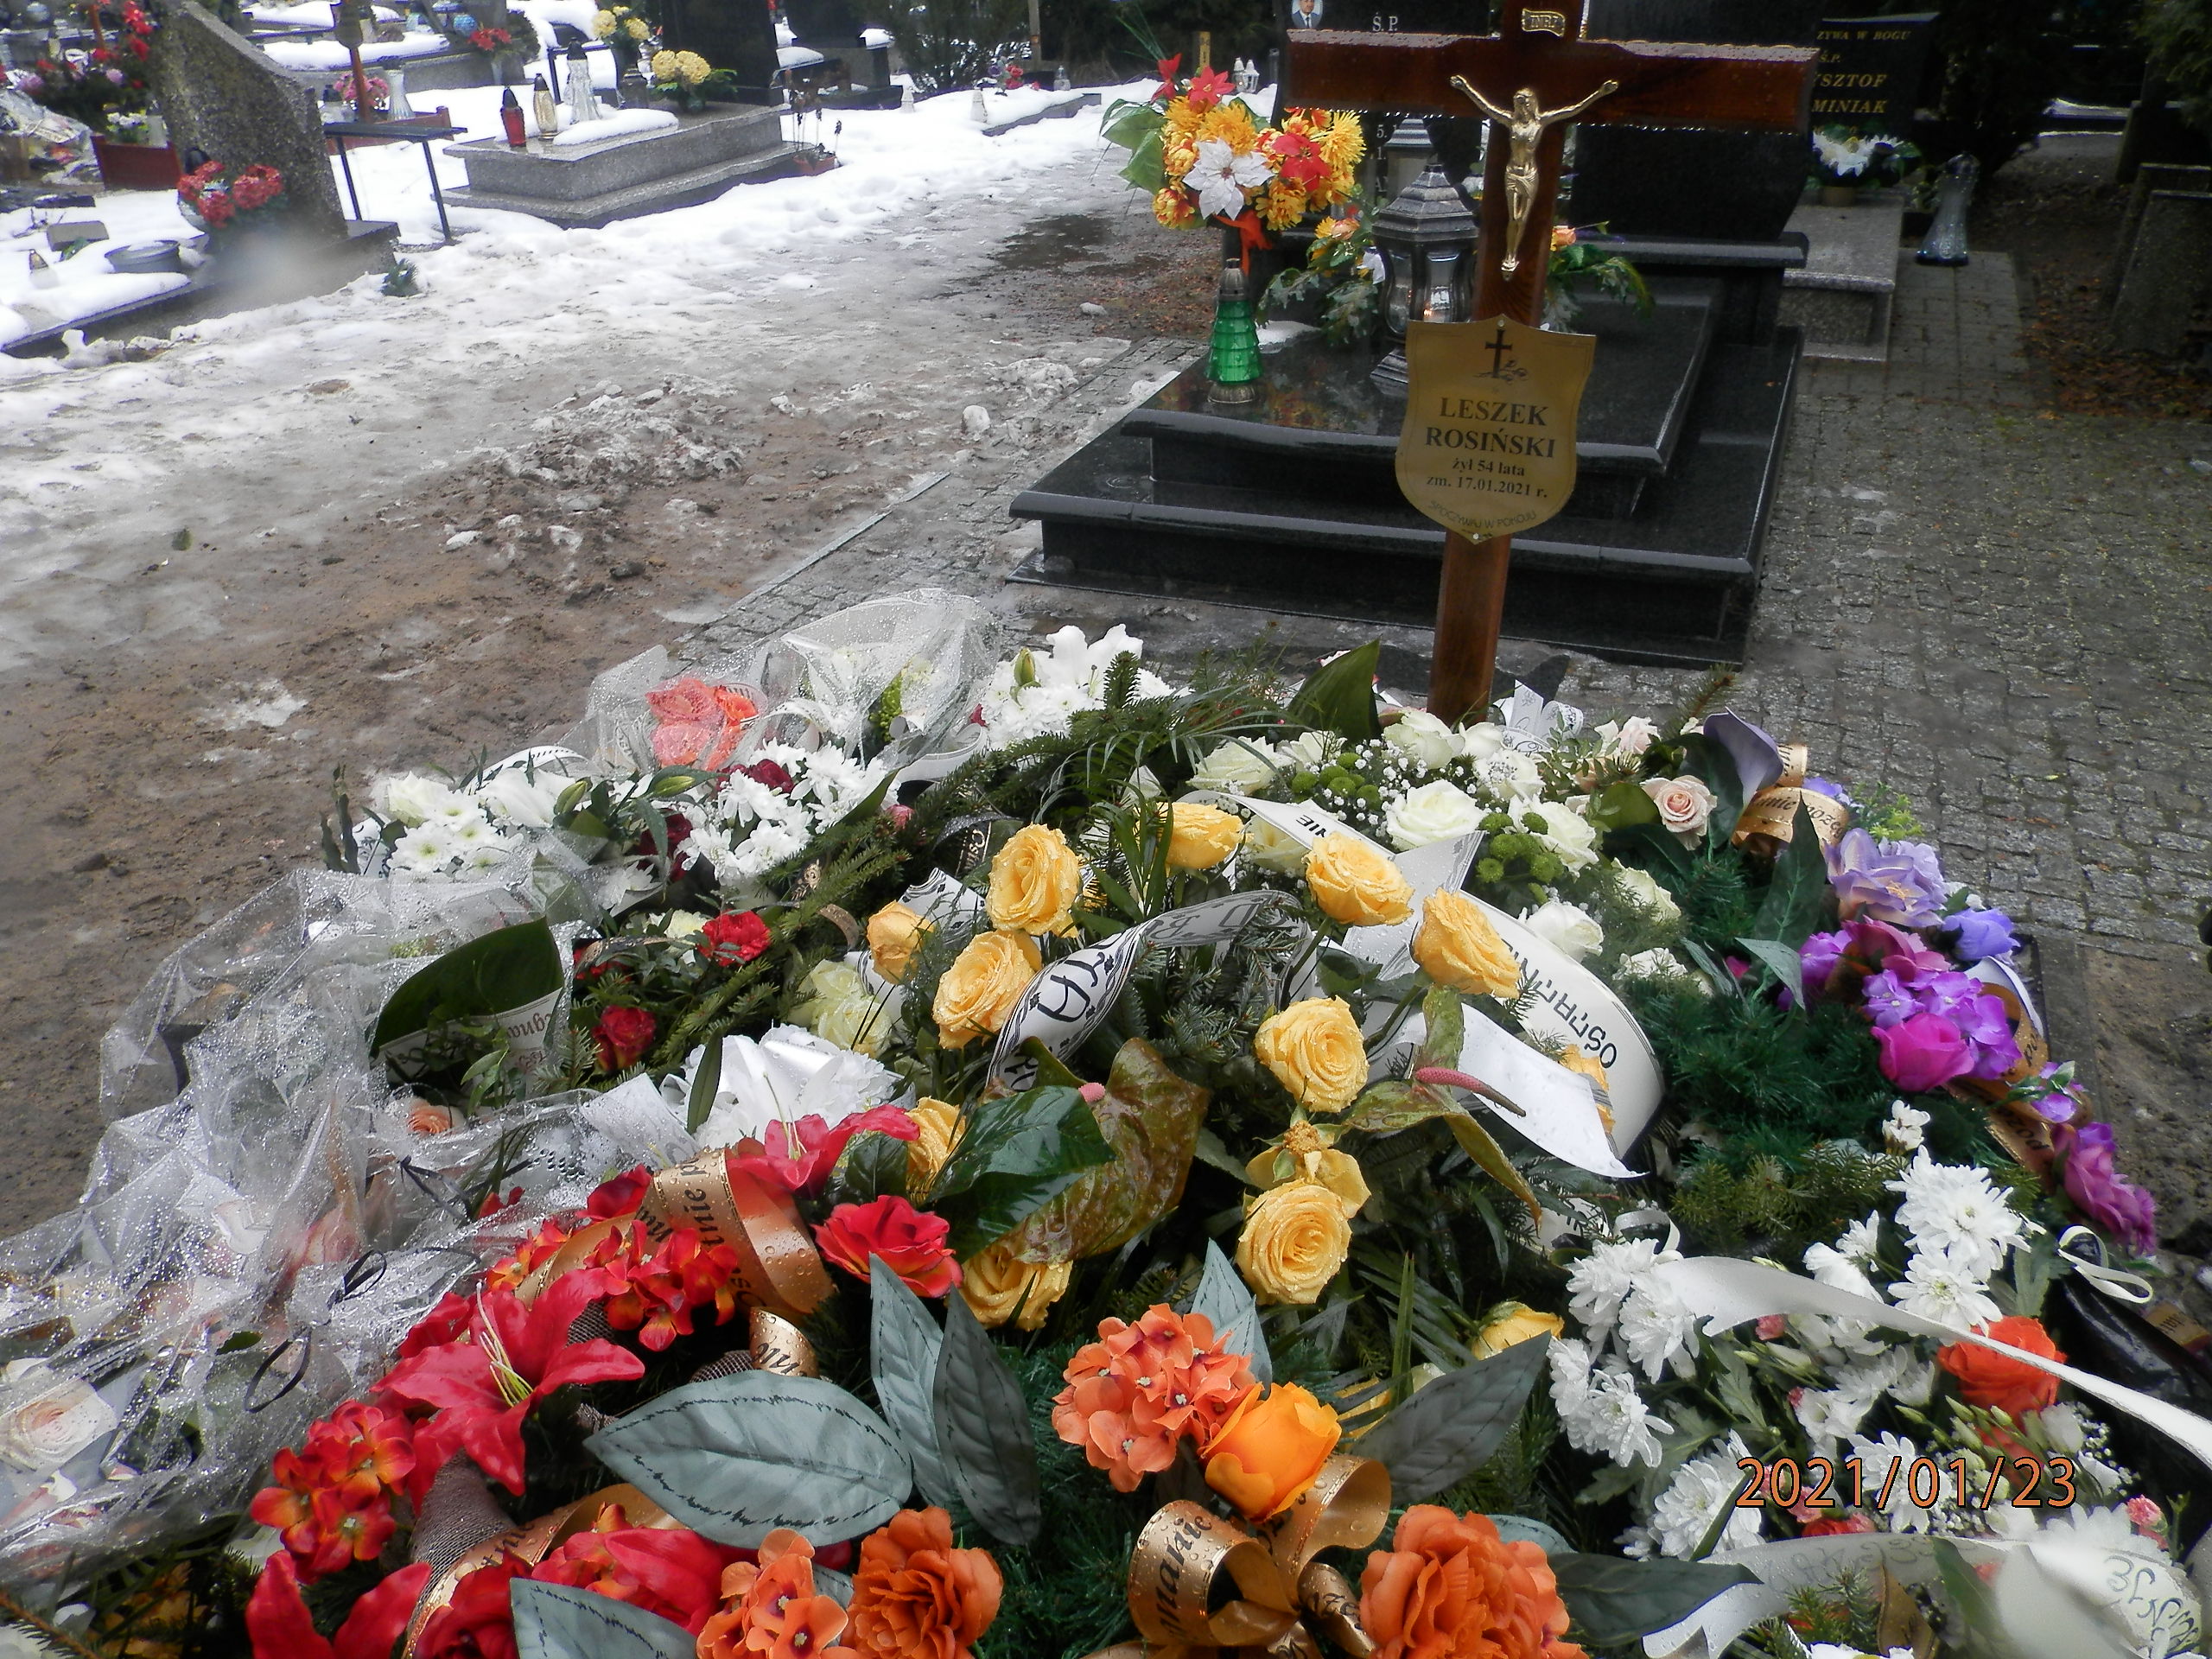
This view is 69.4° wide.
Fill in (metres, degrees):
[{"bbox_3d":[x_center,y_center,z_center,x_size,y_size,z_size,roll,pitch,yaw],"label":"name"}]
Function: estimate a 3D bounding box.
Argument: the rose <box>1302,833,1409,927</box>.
[{"bbox_3d":[0.195,0.040,1.240,0.083,0.062,0.080,18,56,-2],"label":"rose"}]

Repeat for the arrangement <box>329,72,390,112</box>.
[{"bbox_3d":[-5.047,-4.983,10.800,0.430,0.270,0.320,10,34,21],"label":"arrangement"}]

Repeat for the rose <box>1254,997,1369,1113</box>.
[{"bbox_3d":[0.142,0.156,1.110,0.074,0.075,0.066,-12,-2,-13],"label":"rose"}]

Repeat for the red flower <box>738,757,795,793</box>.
[{"bbox_3d":[-0.421,-0.065,1.980,0.062,0.058,0.068,40,46,15],"label":"red flower"}]

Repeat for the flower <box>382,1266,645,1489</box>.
[{"bbox_3d":[-0.366,0.342,0.980,0.150,0.083,0.125,6,36,0],"label":"flower"}]

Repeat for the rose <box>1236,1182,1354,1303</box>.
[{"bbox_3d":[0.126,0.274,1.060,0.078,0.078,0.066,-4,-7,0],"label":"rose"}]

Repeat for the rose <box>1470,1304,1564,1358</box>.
[{"bbox_3d":[0.263,0.326,1.020,0.070,0.060,0.070,28,55,1],"label":"rose"}]

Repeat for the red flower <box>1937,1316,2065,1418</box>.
[{"bbox_3d":[0.543,0.326,0.970,0.076,0.058,0.072,23,64,30],"label":"red flower"}]

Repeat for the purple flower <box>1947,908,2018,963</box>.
[{"bbox_3d":[0.747,0.090,1.360,0.054,0.042,0.050,4,32,11],"label":"purple flower"}]

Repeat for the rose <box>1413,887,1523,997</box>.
[{"bbox_3d":[0.302,0.096,1.340,0.090,0.082,0.090,4,32,13],"label":"rose"}]

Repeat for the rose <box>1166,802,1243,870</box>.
[{"bbox_3d":[0.074,0.007,1.360,0.080,0.056,0.078,3,22,0],"label":"rose"}]

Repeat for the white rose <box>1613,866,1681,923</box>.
[{"bbox_3d":[0.596,0.072,1.770,0.070,0.055,0.065,-4,28,2],"label":"white rose"}]

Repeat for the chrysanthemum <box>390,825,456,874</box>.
[{"bbox_3d":[-0.734,0.021,1.720,0.073,0.042,0.070,-23,55,-19],"label":"chrysanthemum"}]

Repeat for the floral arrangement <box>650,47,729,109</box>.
[{"bbox_3d":[-2.211,-4.005,8.500,0.420,0.340,0.360,-10,32,-10],"label":"floral arrangement"}]

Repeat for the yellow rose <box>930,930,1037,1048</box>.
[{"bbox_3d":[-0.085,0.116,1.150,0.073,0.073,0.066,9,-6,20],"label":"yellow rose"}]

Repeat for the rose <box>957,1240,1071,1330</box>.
[{"bbox_3d":[-0.065,0.323,1.140,0.080,0.062,0.078,4,54,10],"label":"rose"}]

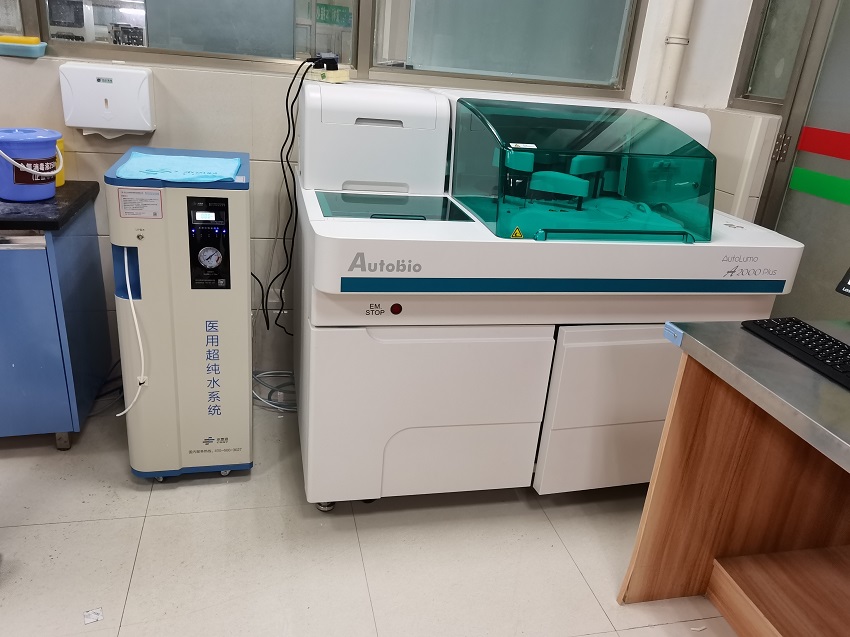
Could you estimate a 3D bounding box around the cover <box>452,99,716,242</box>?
[{"bbox_3d":[0.468,-0.461,2.019,0.660,0.315,0.550,-1,23,-15],"label":"cover"}]

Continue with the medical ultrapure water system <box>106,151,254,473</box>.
[{"bbox_3d":[-0.745,-0.012,2.126,0.357,0.960,0.490,-1,23,-15],"label":"medical ultrapure water system"}]

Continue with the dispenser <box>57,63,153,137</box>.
[{"bbox_3d":[-1.060,-0.743,2.231,0.271,0.202,0.097,0,22,-14],"label":"dispenser"}]

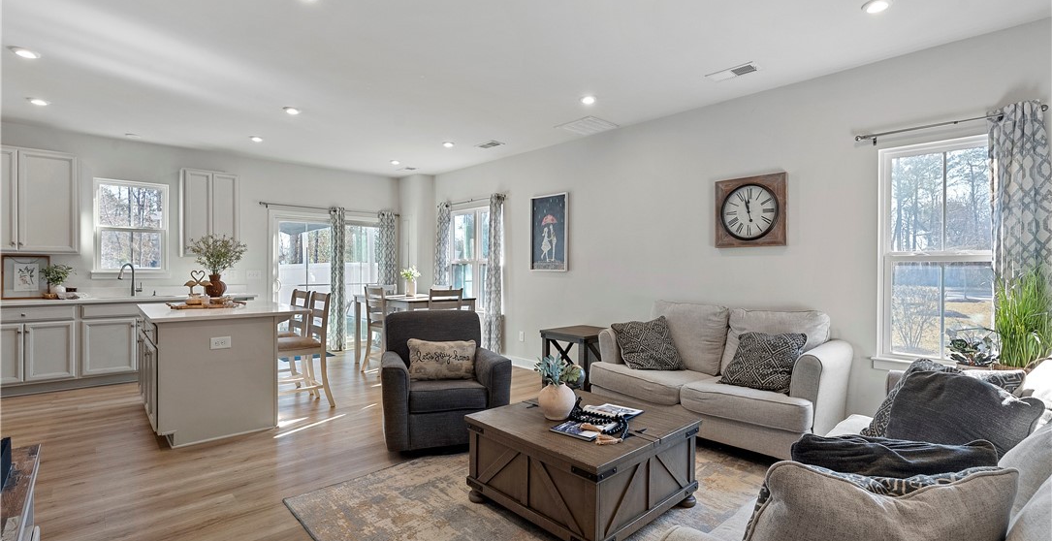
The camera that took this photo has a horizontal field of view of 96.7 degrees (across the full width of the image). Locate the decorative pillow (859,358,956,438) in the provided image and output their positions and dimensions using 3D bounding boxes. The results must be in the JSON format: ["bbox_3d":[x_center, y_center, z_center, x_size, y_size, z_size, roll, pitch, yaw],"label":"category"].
[{"bbox_3d":[1.890,0.631,2.205,0.180,0.450,0.460,39,-18,-35],"label":"decorative pillow"}]

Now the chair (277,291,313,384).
[{"bbox_3d":[-2.426,0.718,4.610,0.530,1.030,0.450,0,1,-42],"label":"chair"}]

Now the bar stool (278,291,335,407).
[{"bbox_3d":[-2.096,0.732,4.295,0.540,1.045,0.440,0,0,-42],"label":"bar stool"}]

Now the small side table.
[{"bbox_3d":[0.575,0.923,4.644,0.670,0.649,0.580,0,0,-43],"label":"small side table"}]

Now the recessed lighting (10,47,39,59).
[{"bbox_3d":[-3.458,-1.499,3.219,0.175,0.030,0.175,0,1,-42],"label":"recessed lighting"}]

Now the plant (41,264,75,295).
[{"bbox_3d":[-4.872,0.114,4.864,0.250,0.360,0.230,0,0,-43],"label":"plant"}]

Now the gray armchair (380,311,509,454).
[{"bbox_3d":[-0.654,0.804,3.658,0.880,0.920,0.870,0,0,-17],"label":"gray armchair"}]

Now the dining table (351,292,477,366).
[{"bbox_3d":[-1.458,0.778,5.910,0.870,0.907,1.530,0,0,-43],"label":"dining table"}]

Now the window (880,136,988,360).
[{"bbox_3d":[2.694,-0.111,3.021,0.110,1.450,0.690,0,0,-42],"label":"window"}]

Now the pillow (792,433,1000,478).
[{"bbox_3d":[0.910,0.590,1.235,0.480,0.450,0.160,1,28,9],"label":"pillow"}]

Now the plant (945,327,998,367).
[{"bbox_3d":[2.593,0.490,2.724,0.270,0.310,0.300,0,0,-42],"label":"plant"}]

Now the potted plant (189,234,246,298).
[{"bbox_3d":[-2.869,-0.038,4.350,0.480,0.570,0.440,0,0,-42],"label":"potted plant"}]

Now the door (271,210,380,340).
[{"bbox_3d":[-2.865,0.180,7.080,1.880,2.070,0.130,0,0,-43],"label":"door"}]

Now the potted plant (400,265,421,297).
[{"bbox_3d":[-1.451,0.135,5.896,0.210,0.385,0.230,0,0,0],"label":"potted plant"}]

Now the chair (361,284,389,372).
[{"bbox_3d":[-1.634,0.714,5.700,0.530,1.030,0.450,0,1,-42],"label":"chair"}]

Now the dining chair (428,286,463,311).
[{"bbox_3d":[-1.027,0.722,5.298,0.460,1.030,0.540,0,0,-43],"label":"dining chair"}]

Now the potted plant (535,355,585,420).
[{"bbox_3d":[0.178,0.635,2.570,0.260,0.335,0.250,0,0,0],"label":"potted plant"}]

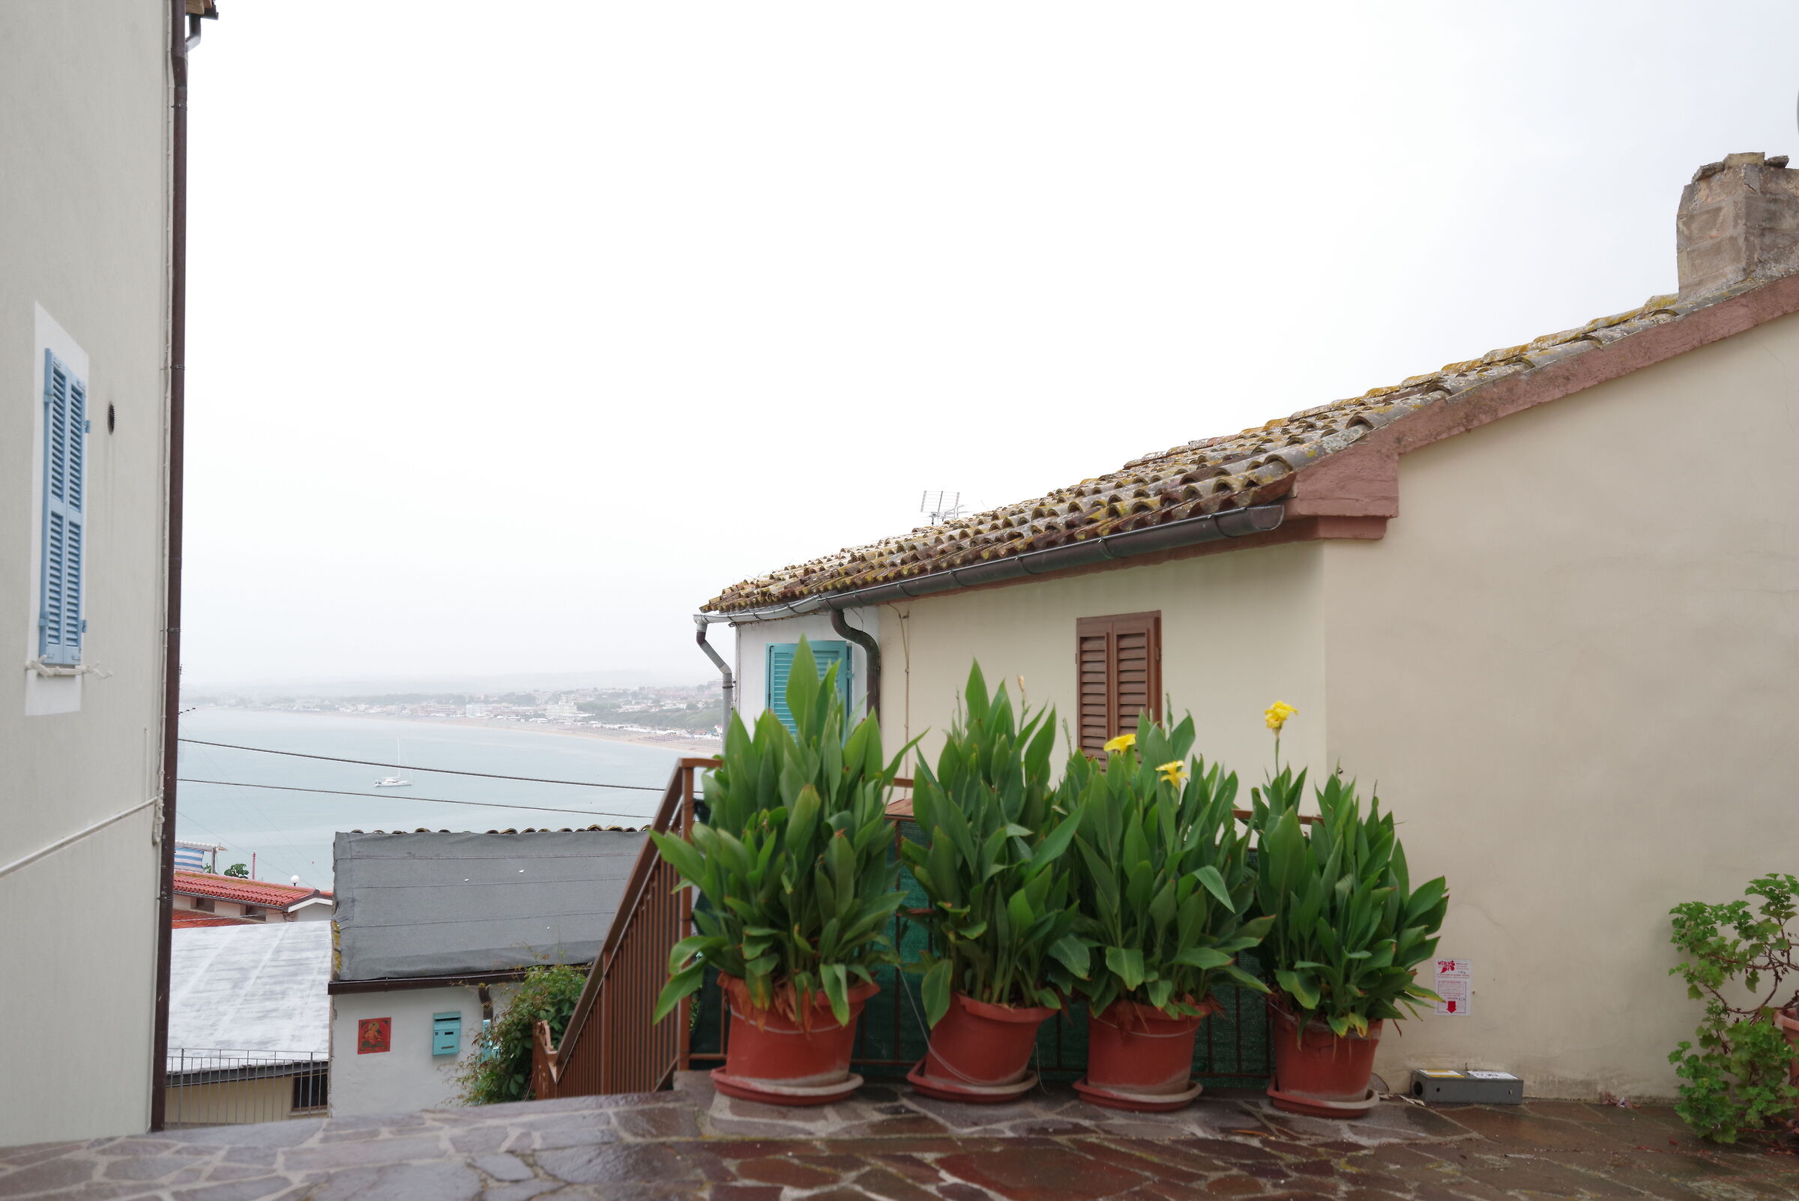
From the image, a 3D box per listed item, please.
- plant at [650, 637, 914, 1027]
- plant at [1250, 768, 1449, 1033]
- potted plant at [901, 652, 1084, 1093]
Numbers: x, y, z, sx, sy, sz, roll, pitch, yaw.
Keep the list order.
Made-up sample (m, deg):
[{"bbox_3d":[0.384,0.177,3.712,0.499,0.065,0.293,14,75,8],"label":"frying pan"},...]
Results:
[{"bbox_3d":[-0.366,0.712,4.681,0.808,1.190,0.750,1,-3,-17],"label":"plant"},{"bbox_3d":[1.598,1.059,5.320,0.694,0.945,0.640,1,-3,-17],"label":"plant"},{"bbox_3d":[0.310,0.895,4.901,0.594,1.370,0.600,0,-3,0],"label":"potted plant"}]

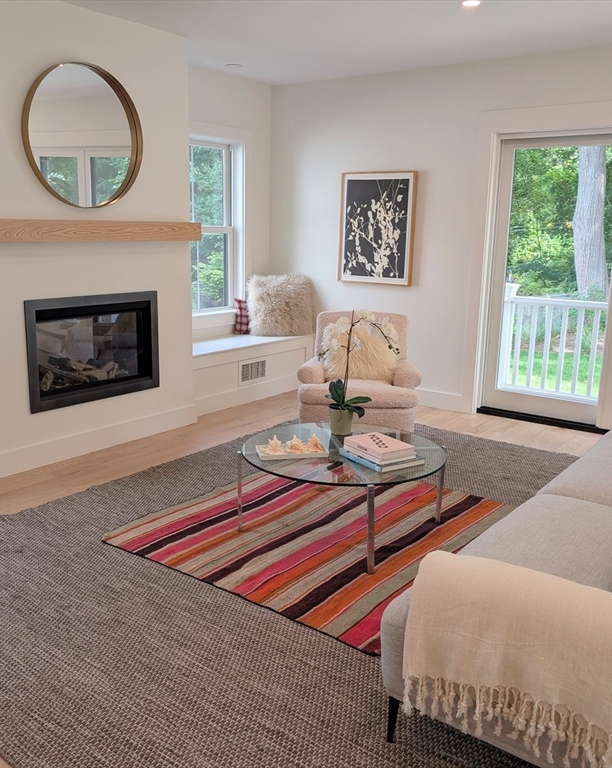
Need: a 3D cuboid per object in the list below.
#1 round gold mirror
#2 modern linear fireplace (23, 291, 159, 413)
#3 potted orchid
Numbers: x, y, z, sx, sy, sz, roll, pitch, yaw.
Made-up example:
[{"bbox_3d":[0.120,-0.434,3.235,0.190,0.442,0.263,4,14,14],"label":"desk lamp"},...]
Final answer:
[{"bbox_3d":[-1.228,-1.382,3.974,0.060,0.765,0.765,10,15,35],"label":"round gold mirror"},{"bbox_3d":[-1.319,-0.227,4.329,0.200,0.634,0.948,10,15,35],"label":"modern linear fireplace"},{"bbox_3d":[0.263,-0.054,3.485,0.400,0.600,0.270,1,12,0],"label":"potted orchid"}]

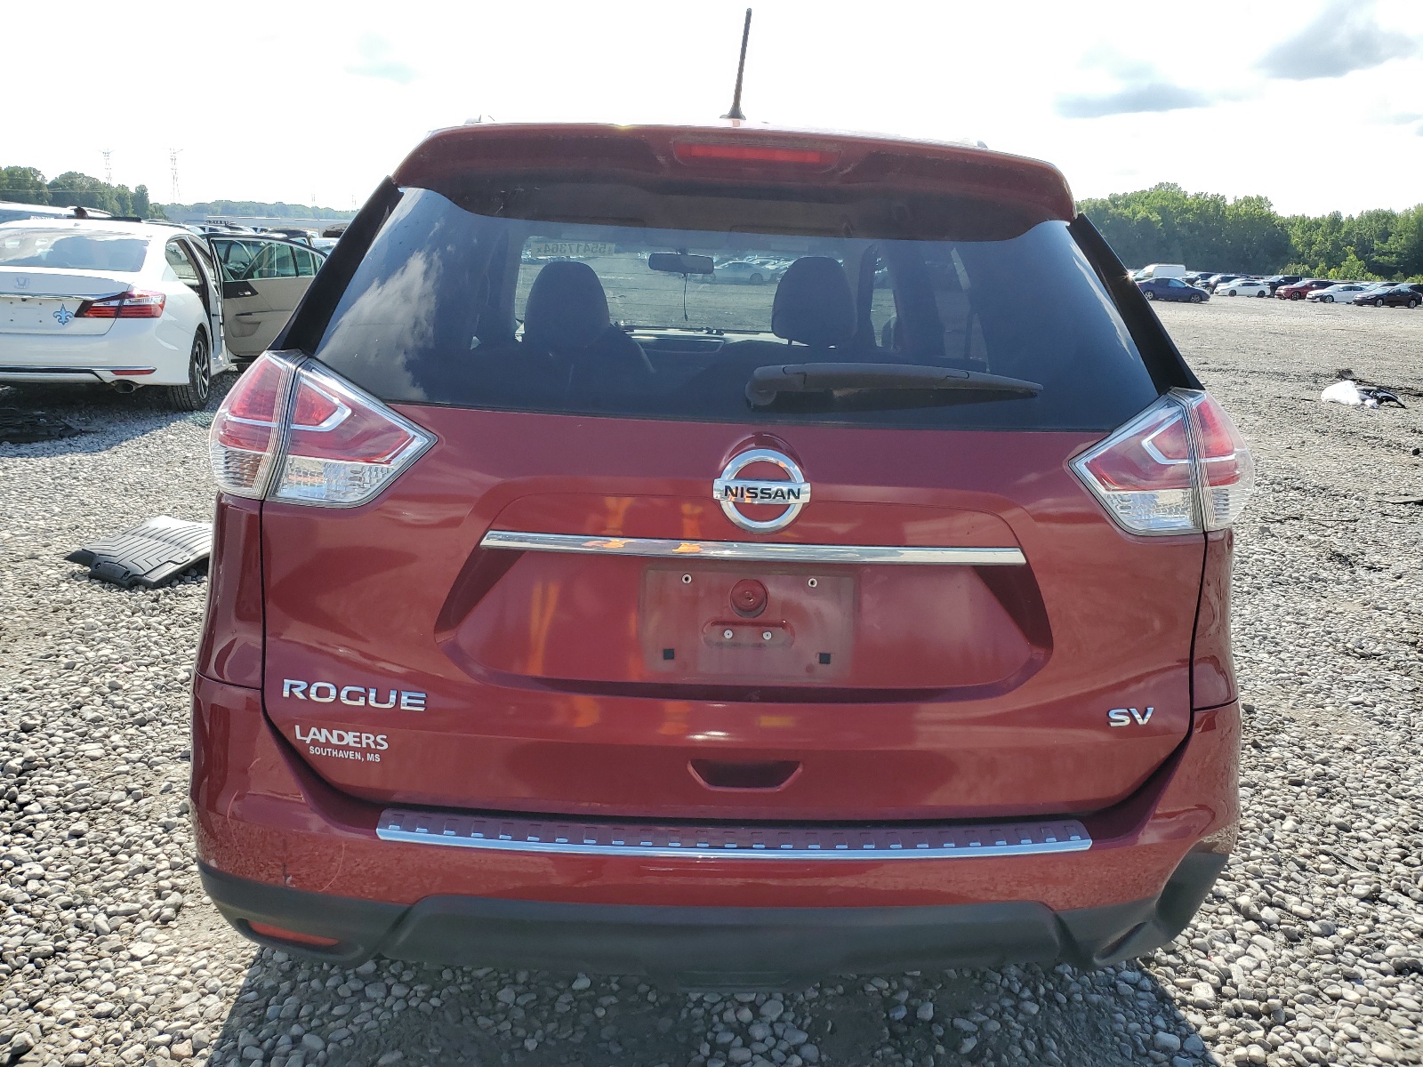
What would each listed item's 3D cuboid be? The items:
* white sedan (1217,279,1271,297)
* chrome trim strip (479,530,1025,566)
[{"bbox_3d":[48.725,-22.395,98.000,4.800,1.450,1.830,1,15,-7],"label":"white sedan"},{"bbox_3d":[0.064,0.017,1.452,0.750,0.028,0.040,2,15,-4],"label":"chrome trim strip"}]

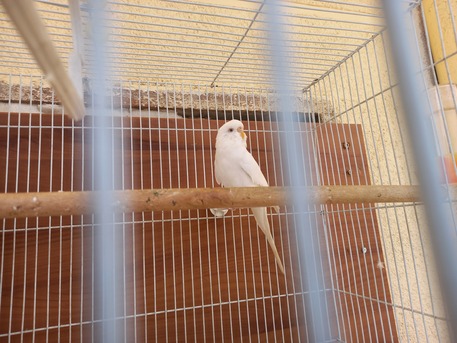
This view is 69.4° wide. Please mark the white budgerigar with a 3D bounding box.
[{"bbox_3d":[0.030,0.030,0.363,0.050,0.172,0.087,-13,-13,39],"label":"white budgerigar"}]

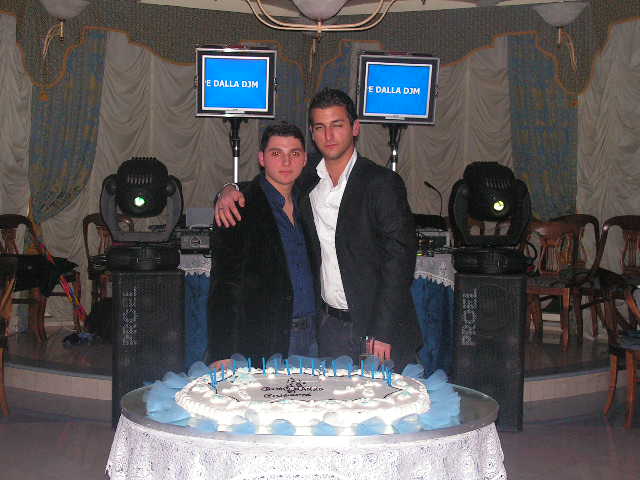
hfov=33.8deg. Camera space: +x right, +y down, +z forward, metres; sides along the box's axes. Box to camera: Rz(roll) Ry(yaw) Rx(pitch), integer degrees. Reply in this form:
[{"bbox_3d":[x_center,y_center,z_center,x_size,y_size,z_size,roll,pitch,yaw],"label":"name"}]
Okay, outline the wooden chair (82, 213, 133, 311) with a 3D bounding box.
[{"bbox_3d":[-1.780,0.280,8.900,0.480,0.990,0.530,0,3,-14],"label":"wooden chair"}]

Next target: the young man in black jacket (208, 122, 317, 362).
[{"bbox_3d":[-0.175,0.390,3.930,0.530,1.670,0.360,0,3,-14],"label":"young man in black jacket"}]

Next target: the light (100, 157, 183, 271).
[{"bbox_3d":[-1.033,-0.158,6.100,0.470,0.640,0.420,0,3,-3],"label":"light"}]

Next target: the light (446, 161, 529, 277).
[{"bbox_3d":[0.981,-0.133,6.100,0.470,0.640,0.420,0,3,-3],"label":"light"}]

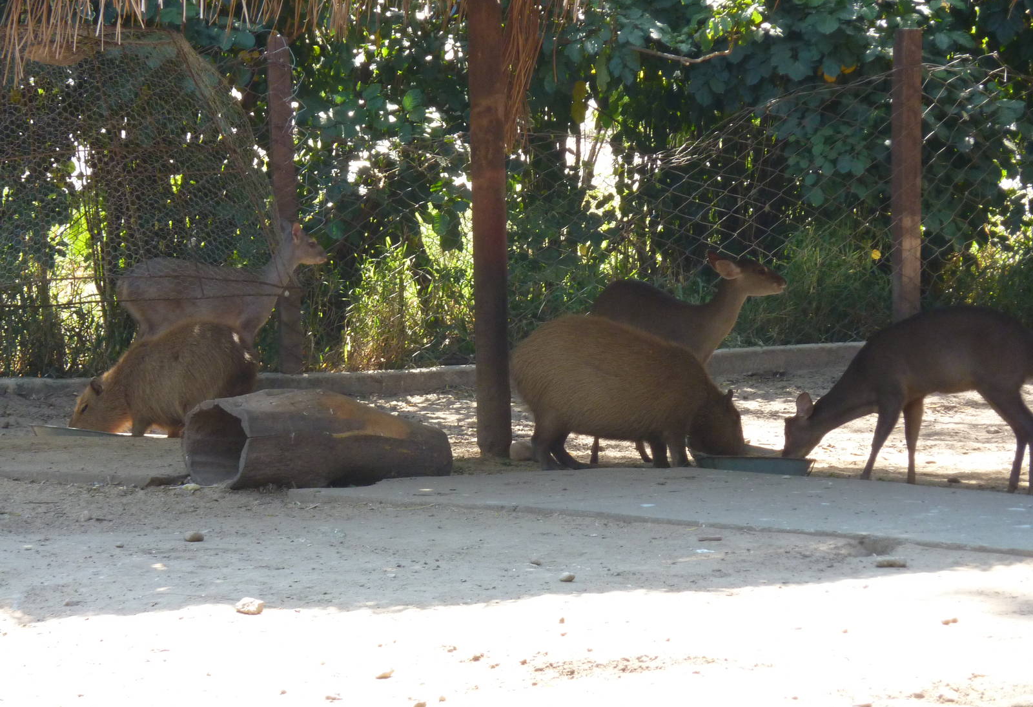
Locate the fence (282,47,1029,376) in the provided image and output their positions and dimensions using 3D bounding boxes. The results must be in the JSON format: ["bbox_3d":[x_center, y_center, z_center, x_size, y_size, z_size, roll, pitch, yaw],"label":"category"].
[{"bbox_3d":[0.777,-0.661,25.800,4.000,1.340,0.080,-3,4,-33],"label":"fence"}]

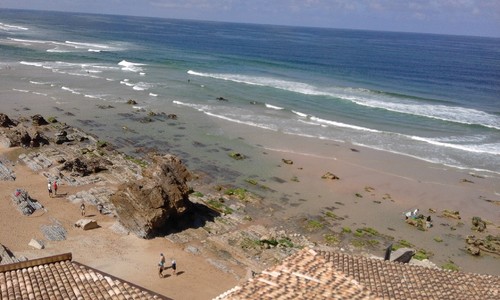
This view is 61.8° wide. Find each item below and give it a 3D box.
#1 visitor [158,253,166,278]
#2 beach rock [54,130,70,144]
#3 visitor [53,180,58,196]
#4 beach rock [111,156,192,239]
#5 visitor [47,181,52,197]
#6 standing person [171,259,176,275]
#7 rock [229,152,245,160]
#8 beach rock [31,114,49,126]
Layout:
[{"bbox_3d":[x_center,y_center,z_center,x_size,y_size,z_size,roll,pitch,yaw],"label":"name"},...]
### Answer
[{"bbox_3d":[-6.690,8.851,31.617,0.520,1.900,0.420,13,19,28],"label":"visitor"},{"bbox_3d":[-29.801,-1.960,66.389,1.870,1.700,1.490,-5,19,-25],"label":"beach rock"},{"bbox_3d":[-21.613,4.305,46.412,0.500,1.700,0.380,-2,18,-17],"label":"visitor"},{"bbox_3d":[-9.766,3.979,42.005,6.900,6.200,6.900,-12,22,-40],"label":"beach rock"},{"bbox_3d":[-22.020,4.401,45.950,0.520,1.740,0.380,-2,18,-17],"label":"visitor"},{"bbox_3d":[-6.043,9.337,33.266,0.460,1.480,0.360,13,19,28],"label":"standing person"},{"bbox_3d":[-2.083,1.022,66.166,2.370,0.590,1.900,3,17,-1],"label":"rock"},{"bbox_3d":[-38.380,-5.425,76.304,2.700,1.580,2.160,-5,19,-25],"label":"beach rock"}]

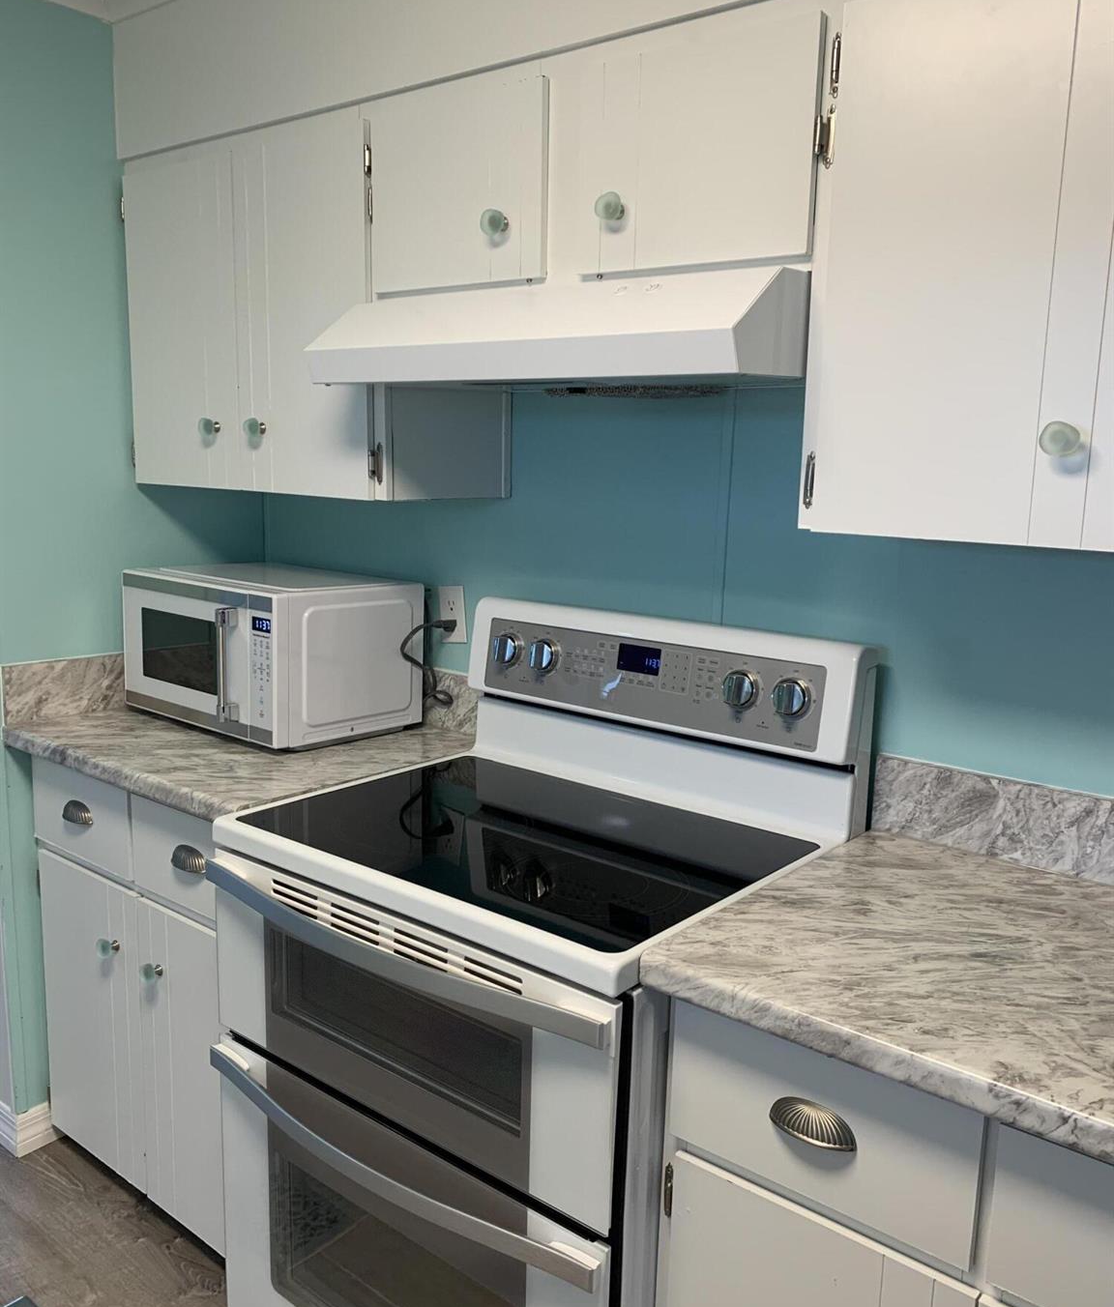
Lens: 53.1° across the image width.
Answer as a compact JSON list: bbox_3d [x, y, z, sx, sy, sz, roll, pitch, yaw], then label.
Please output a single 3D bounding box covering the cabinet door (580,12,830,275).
[{"bbox_3d":[0.181,-0.654,1.468,0.351,0.275,0.018,9,12,37],"label":"cabinet door"}]

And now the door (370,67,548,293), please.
[{"bbox_3d":[-0.151,-0.710,1.725,0.352,0.274,0.018,9,12,37],"label":"door"}]

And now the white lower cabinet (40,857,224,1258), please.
[{"bbox_3d":[-0.573,0.687,2.266,0.701,0.593,0.601,9,13,37],"label":"white lower cabinet"}]

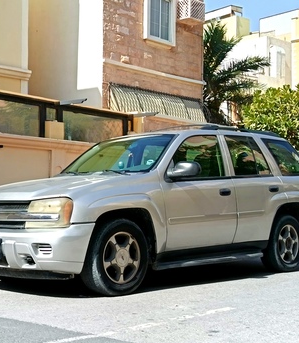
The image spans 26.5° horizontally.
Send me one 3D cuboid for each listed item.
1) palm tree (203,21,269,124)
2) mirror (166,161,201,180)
[{"bbox_3d":[1.936,-1.404,19.326,3.500,6.490,3.500,-3,-4,44],"label":"palm tree"},{"bbox_3d":[0.337,-0.017,6.348,0.290,0.195,0.200,-3,-4,44],"label":"mirror"}]

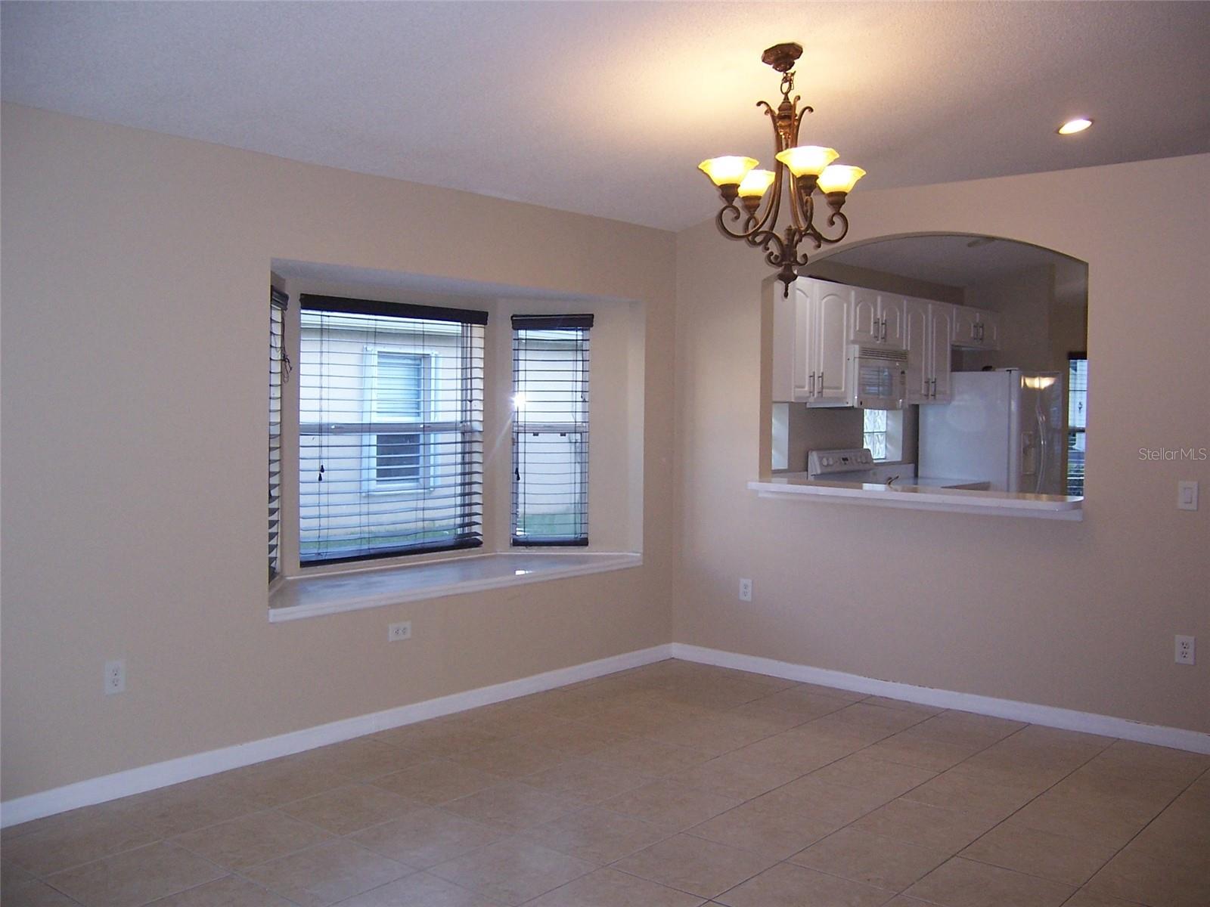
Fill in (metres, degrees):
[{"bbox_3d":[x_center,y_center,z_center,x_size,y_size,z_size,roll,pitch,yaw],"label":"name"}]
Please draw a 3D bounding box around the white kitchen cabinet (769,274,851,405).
[{"bbox_3d":[1.253,-0.708,7.376,0.330,0.755,0.712,2,3,42],"label":"white kitchen cabinet"}]

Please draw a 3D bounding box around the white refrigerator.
[{"bbox_3d":[3.005,0.242,8.891,0.800,1.725,0.880,2,3,42],"label":"white refrigerator"}]

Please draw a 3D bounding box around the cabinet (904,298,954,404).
[{"bbox_3d":[2.222,-0.742,8.463,0.330,0.755,0.740,2,3,42],"label":"cabinet"}]

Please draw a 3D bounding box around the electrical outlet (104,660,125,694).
[{"bbox_3d":[-1.767,0.808,4.164,0.010,0.116,0.072,2,3,42],"label":"electrical outlet"}]

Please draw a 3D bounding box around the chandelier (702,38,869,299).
[{"bbox_3d":[0.515,-0.801,3.303,0.490,0.705,0.490,0,2,0],"label":"chandelier"}]

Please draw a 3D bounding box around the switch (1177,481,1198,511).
[{"bbox_3d":[2.409,0.176,4.764,0.072,0.117,0.010,2,3,42],"label":"switch"}]

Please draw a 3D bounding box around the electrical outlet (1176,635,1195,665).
[{"bbox_3d":[2.406,0.818,4.786,0.072,0.116,0.010,2,3,42],"label":"electrical outlet"}]

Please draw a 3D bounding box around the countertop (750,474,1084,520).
[{"bbox_3d":[1.499,0.216,5.650,1.720,0.095,0.420,2,3,42],"label":"countertop"}]

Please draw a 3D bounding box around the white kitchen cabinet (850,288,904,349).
[{"bbox_3d":[1.735,-0.915,7.909,0.330,0.375,0.735,2,3,42],"label":"white kitchen cabinet"}]

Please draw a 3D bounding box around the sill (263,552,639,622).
[{"bbox_3d":[-0.829,0.617,5.744,0.740,0.060,2.350,2,3,42],"label":"sill"}]

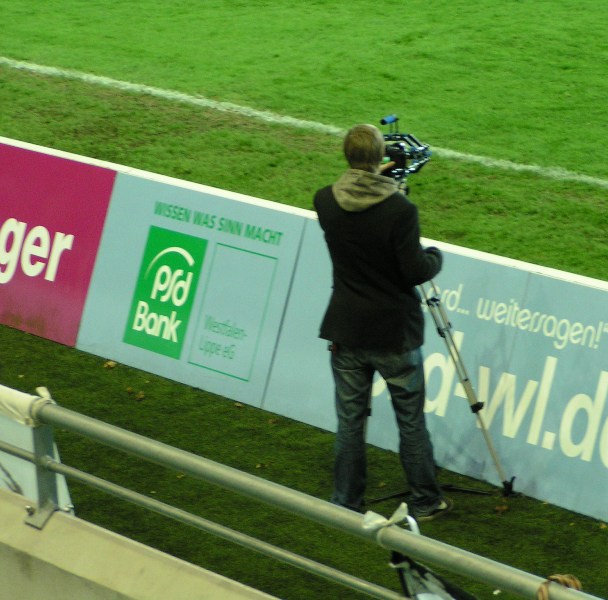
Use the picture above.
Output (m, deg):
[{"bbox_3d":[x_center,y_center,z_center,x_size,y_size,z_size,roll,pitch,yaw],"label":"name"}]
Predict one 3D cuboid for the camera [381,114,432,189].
[{"bbox_3d":[0.439,-0.694,17.604,0.280,0.340,0.270,7,16,39],"label":"camera"}]

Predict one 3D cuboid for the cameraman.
[{"bbox_3d":[0.353,0.095,17.482,0.560,1.820,0.480,5,15,34],"label":"cameraman"}]

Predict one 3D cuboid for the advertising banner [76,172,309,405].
[{"bbox_3d":[-0.606,-0.068,20.521,0.060,1.013,1.978,12,2,-34],"label":"advertising banner"}]

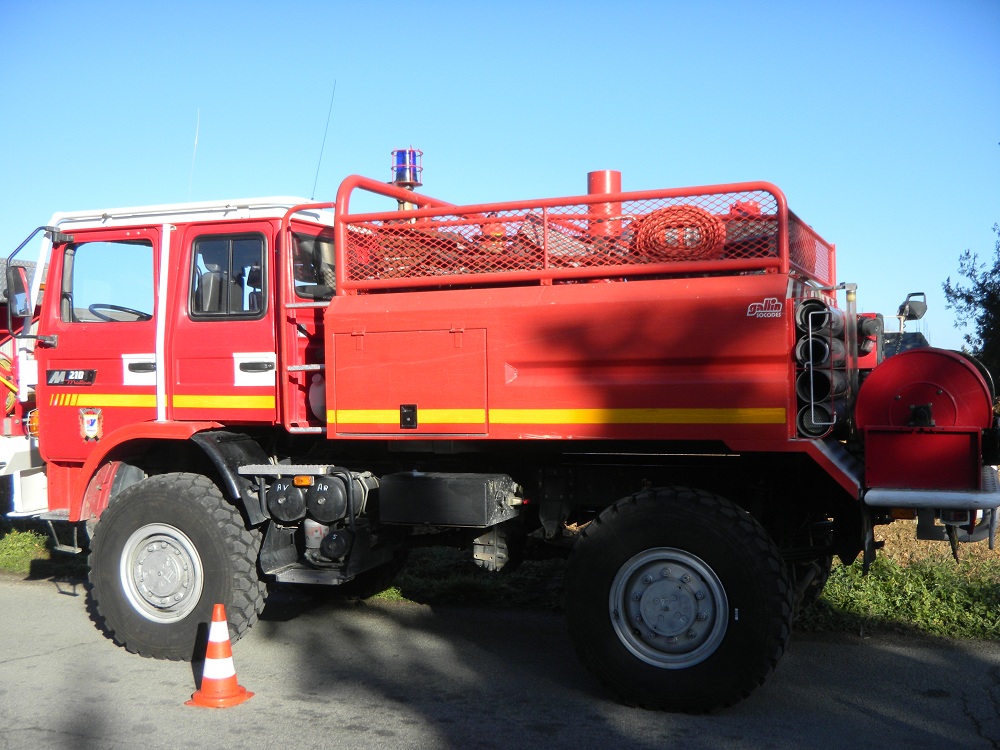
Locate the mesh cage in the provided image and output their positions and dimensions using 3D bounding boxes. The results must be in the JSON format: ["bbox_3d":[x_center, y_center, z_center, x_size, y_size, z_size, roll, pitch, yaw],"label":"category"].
[{"bbox_3d":[0.618,-0.702,6.556,2.450,0.420,2.180,-1,1,22],"label":"mesh cage"}]

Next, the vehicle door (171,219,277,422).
[{"bbox_3d":[-1.571,-0.311,6.353,0.730,1.160,0.150,-1,1,22],"label":"vehicle door"}]

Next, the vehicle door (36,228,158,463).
[{"bbox_3d":[-2.409,-0.181,6.701,0.970,1.410,0.160,-1,1,22],"label":"vehicle door"}]

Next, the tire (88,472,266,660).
[{"bbox_3d":[-1.941,1.149,6.615,1.090,1.065,0.360,-1,1,21],"label":"tire"}]

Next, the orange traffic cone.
[{"bbox_3d":[-1.487,1.467,5.815,0.265,0.500,0.265,-1,1,22],"label":"orange traffic cone"}]

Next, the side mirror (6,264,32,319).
[{"bbox_3d":[-2.906,-0.505,6.640,0.080,0.335,0.200,-1,1,10],"label":"side mirror"}]

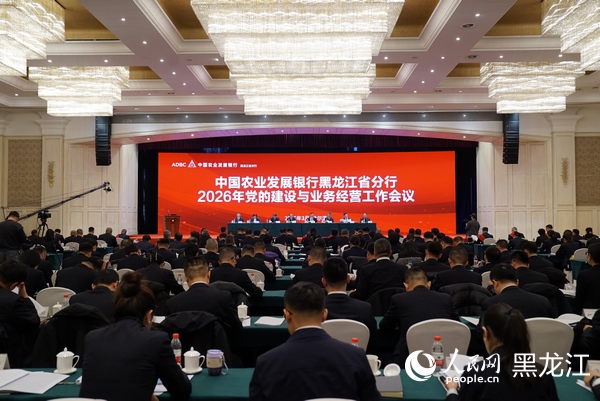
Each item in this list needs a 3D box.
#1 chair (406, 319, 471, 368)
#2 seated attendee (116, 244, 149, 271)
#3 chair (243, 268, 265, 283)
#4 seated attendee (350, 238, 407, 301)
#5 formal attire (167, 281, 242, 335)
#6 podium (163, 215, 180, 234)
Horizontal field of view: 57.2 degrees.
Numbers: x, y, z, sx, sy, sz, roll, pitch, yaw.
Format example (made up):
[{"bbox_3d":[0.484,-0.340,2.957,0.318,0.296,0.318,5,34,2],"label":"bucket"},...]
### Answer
[{"bbox_3d":[0.894,1.225,3.800,0.450,0.920,0.560,0,-2,1],"label":"chair"},{"bbox_3d":[-2.115,1.162,6.950,0.480,1.220,0.720,0,-2,6],"label":"seated attendee"},{"bbox_3d":[-0.650,1.366,7.359,0.440,0.930,0.550,0,-2,0],"label":"chair"},{"bbox_3d":[0.810,1.088,5.737,0.570,1.380,0.750,0,-2,0],"label":"seated attendee"},{"bbox_3d":[-0.659,0.851,3.800,0.540,0.620,0.500,0,-2,4],"label":"formal attire"},{"bbox_3d":[-6.871,1.353,29.500,0.900,1.100,0.600,0,-2,1],"label":"podium"}]

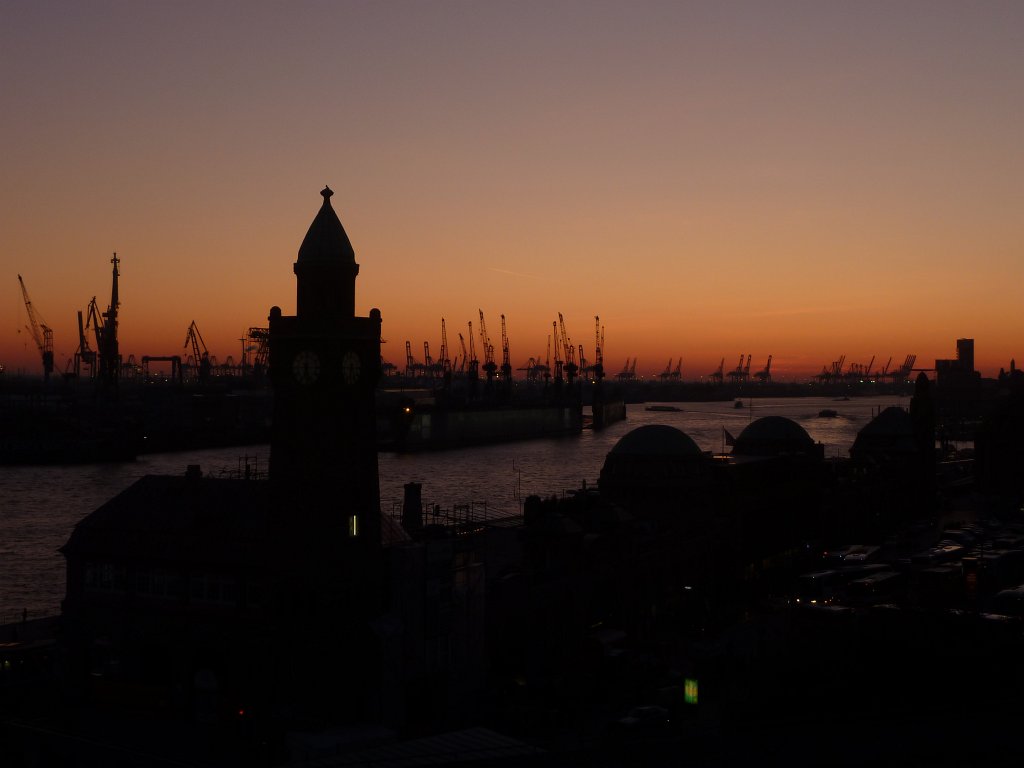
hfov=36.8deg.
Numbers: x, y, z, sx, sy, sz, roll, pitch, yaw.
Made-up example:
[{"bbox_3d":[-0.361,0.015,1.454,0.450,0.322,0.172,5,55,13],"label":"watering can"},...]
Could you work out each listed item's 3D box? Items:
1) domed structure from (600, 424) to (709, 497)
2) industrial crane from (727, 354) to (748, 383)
[{"bbox_3d":[19.000,10.340,208.000,14.600,9.600,14.600,0,0,0],"label":"domed structure"},{"bbox_3d":[616.000,-39.600,4200.000,50.000,82.000,25.000,0,0,26],"label":"industrial crane"}]

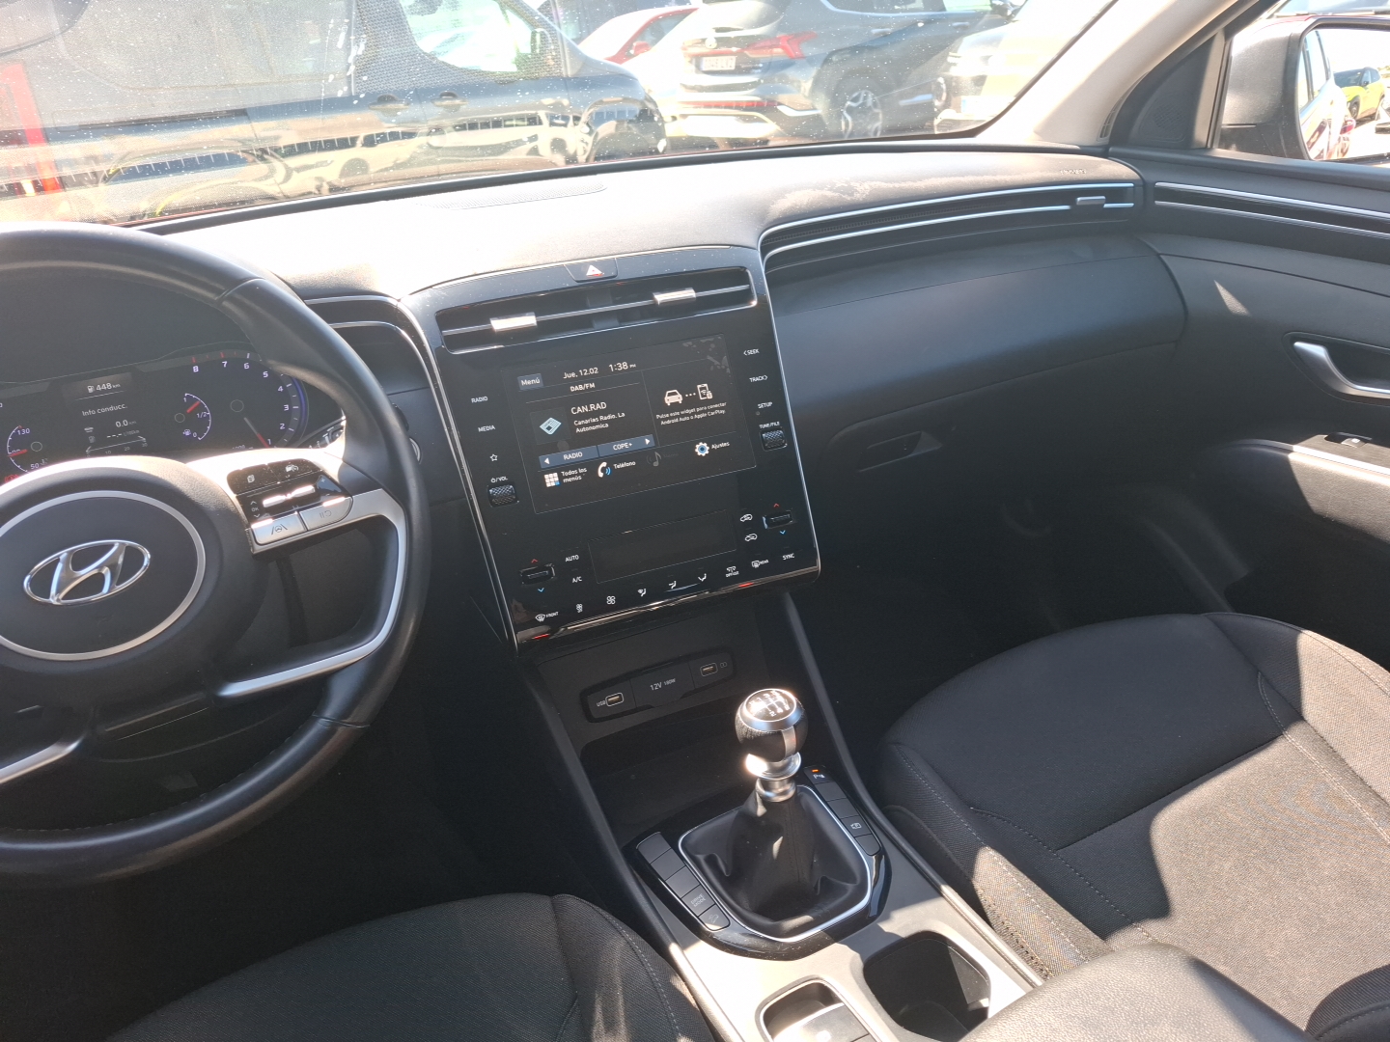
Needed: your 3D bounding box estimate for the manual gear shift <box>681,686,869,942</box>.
[{"bbox_3d":[0.053,0.171,0.585,0.104,0.146,0.121,-13,30,-17],"label":"manual gear shift"}]

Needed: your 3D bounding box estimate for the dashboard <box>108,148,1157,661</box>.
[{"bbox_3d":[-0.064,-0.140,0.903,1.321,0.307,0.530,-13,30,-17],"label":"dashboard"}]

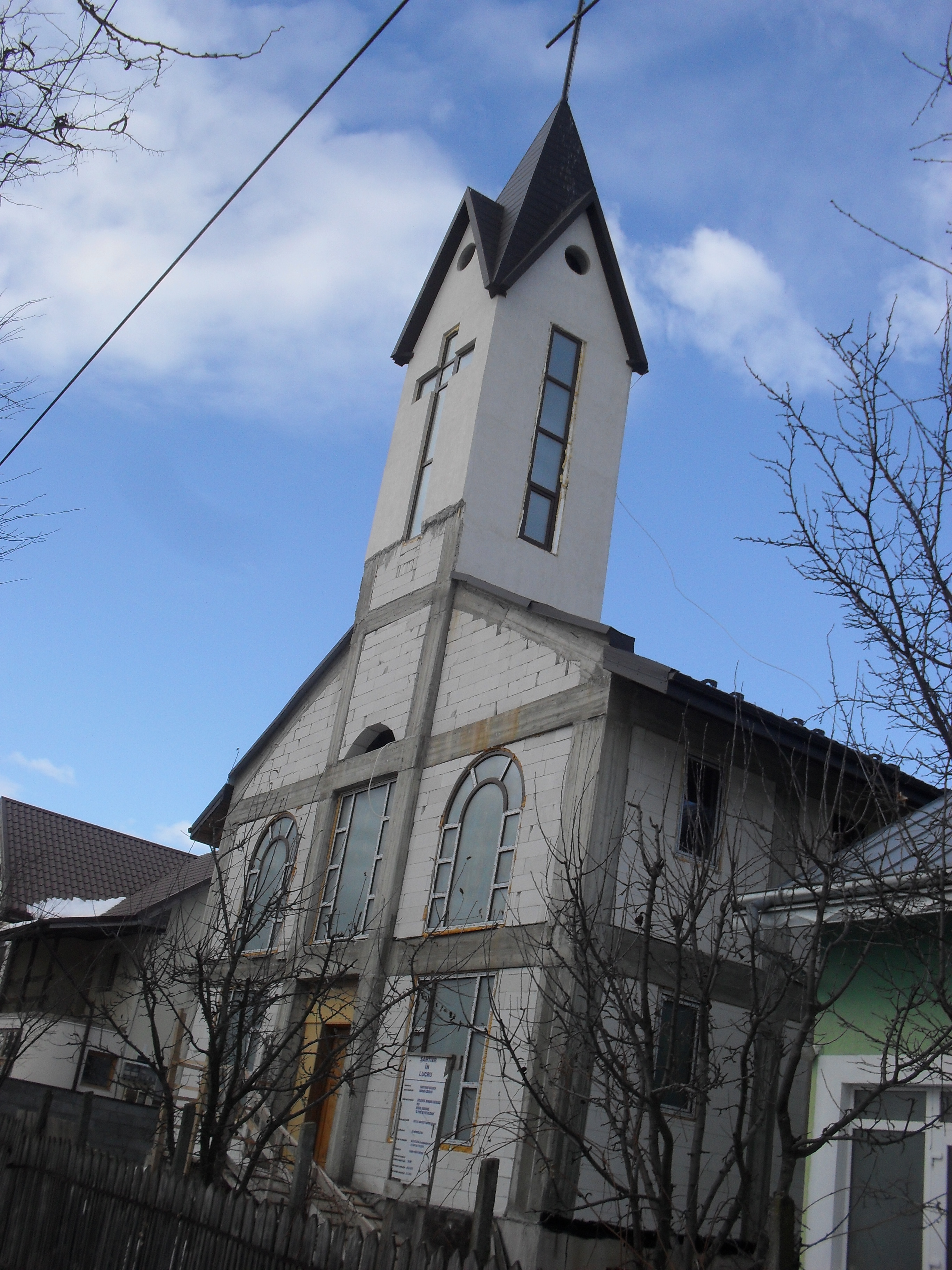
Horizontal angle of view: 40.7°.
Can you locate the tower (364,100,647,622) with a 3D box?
[{"bbox_3d":[1.046,-6.547,28.540,4.070,14.140,4.040,22,-26,-28],"label":"tower"}]

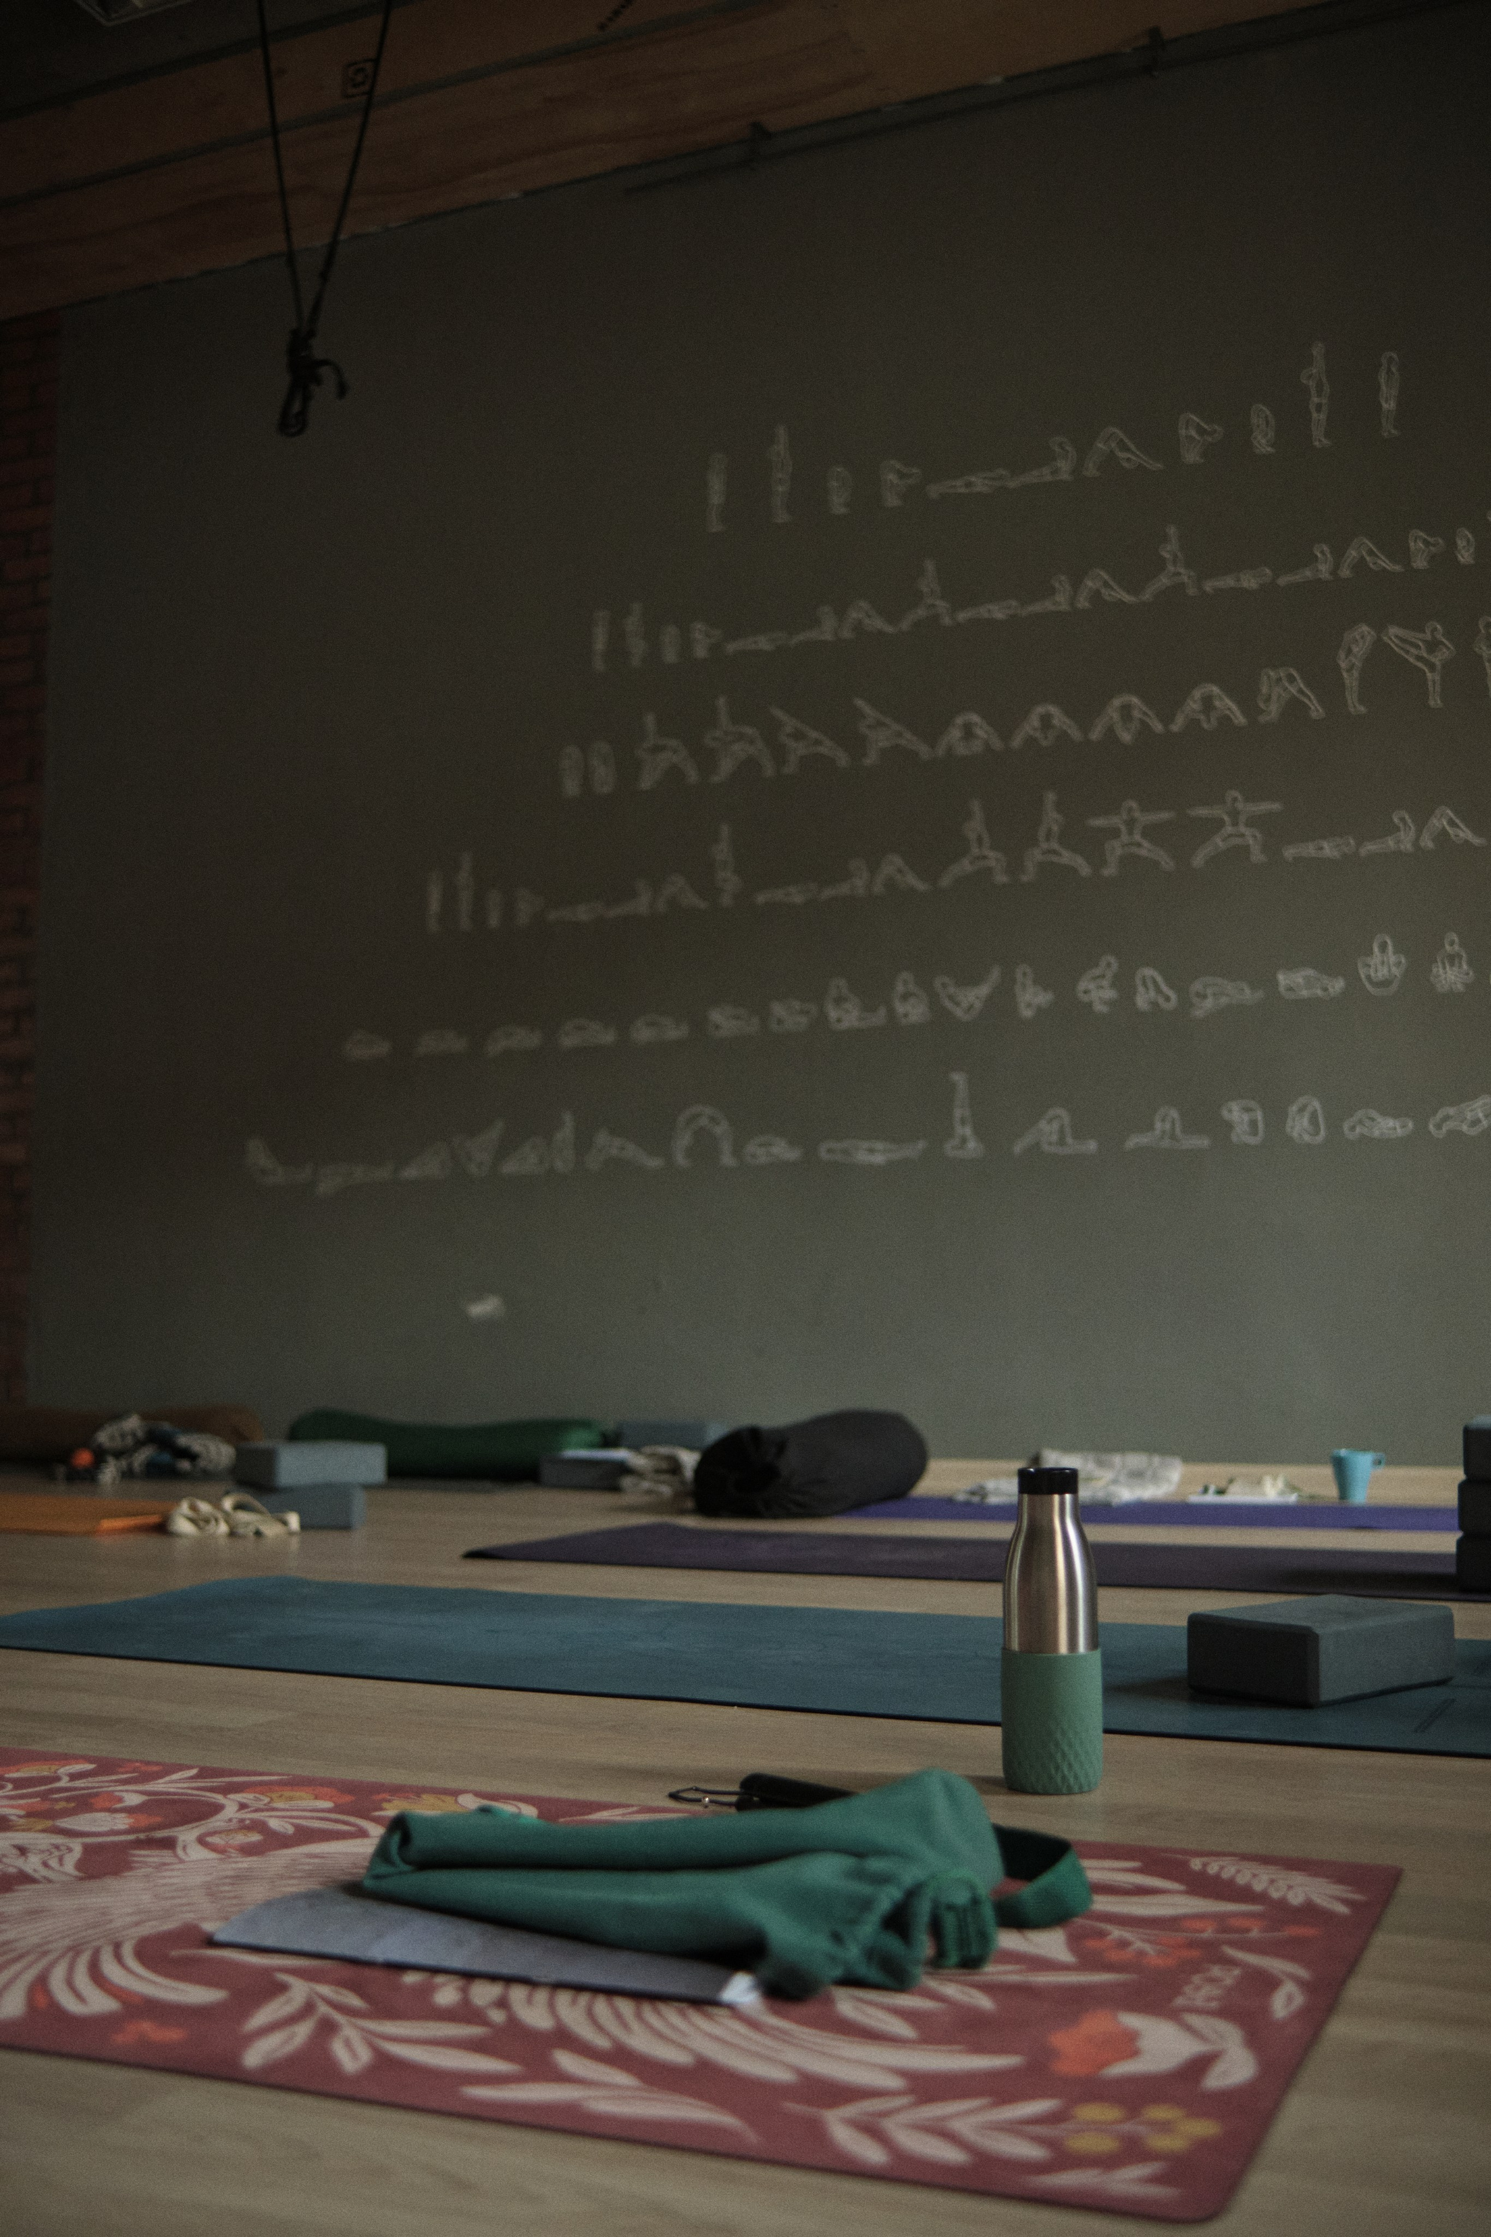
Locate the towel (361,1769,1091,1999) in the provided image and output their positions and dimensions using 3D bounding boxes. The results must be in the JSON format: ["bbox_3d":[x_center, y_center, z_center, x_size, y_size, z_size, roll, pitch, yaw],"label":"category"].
[{"bbox_3d":[-0.040,0.435,1.303,0.449,0.075,0.266,-2,-6,20],"label":"towel"}]

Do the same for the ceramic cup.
[{"bbox_3d":[1.295,0.755,4.588,0.115,0.106,0.090,0,-6,0],"label":"ceramic cup"}]

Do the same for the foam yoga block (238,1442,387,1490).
[{"bbox_3d":[-0.821,0.654,4.114,0.230,0.075,0.150,5,-8,-40],"label":"foam yoga block"}]

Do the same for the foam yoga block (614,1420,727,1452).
[{"bbox_3d":[-0.174,0.781,5.367,0.230,0.075,0.150,-3,-6,23],"label":"foam yoga block"}]

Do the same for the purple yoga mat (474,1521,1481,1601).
[{"bbox_3d":[0.474,0.689,3.413,1.760,0.006,0.625,-3,-7,25],"label":"purple yoga mat"}]

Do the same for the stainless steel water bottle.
[{"bbox_3d":[0.234,0.391,1.681,0.078,0.246,0.078,0,-6,0],"label":"stainless steel water bottle"}]

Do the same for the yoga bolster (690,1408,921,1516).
[{"bbox_3d":[0.146,0.718,4.570,0.200,0.190,0.610,-4,-7,32],"label":"yoga bolster"}]

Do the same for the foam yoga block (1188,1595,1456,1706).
[{"bbox_3d":[0.561,0.515,2.119,0.232,0.074,0.148,5,-8,-41],"label":"foam yoga block"}]

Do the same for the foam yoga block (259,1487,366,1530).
[{"bbox_3d":[-0.825,0.722,4.045,0.230,0.075,0.150,0,-6,0],"label":"foam yoga block"}]

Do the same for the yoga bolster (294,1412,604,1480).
[{"bbox_3d":[-0.741,0.818,5.457,0.740,0.160,0.200,-3,-6,21],"label":"yoga bolster"}]

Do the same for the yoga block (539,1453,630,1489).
[{"bbox_3d":[-0.349,0.836,5.179,0.230,0.075,0.150,-3,-7,28],"label":"yoga block"}]

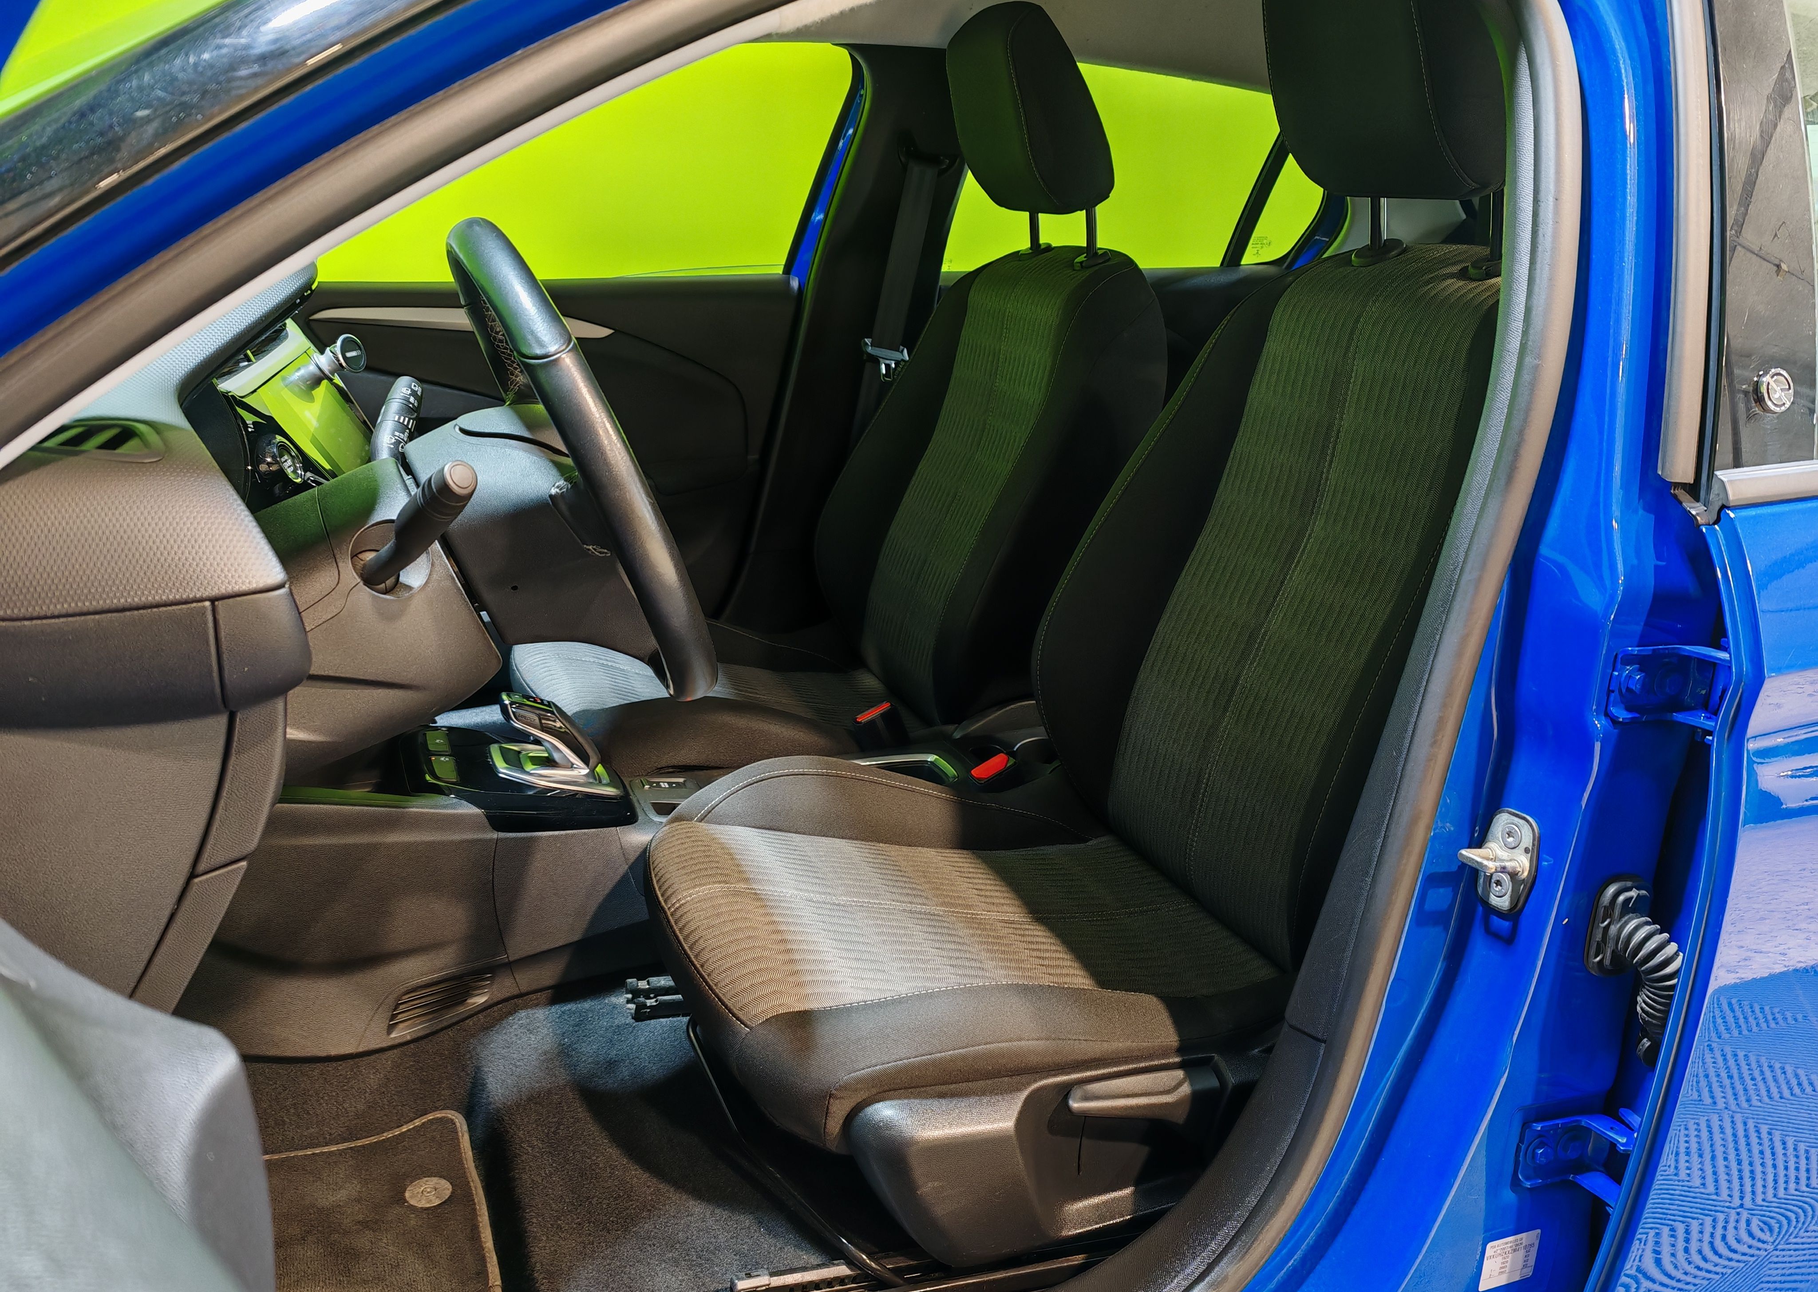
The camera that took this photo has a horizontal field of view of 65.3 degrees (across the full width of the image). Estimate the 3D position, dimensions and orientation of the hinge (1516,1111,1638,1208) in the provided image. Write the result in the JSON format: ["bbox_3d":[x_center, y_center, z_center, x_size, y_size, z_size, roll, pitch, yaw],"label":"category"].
[{"bbox_3d":[0.450,0.345,0.942,0.075,0.054,0.052,-5,19,-21],"label":"hinge"}]

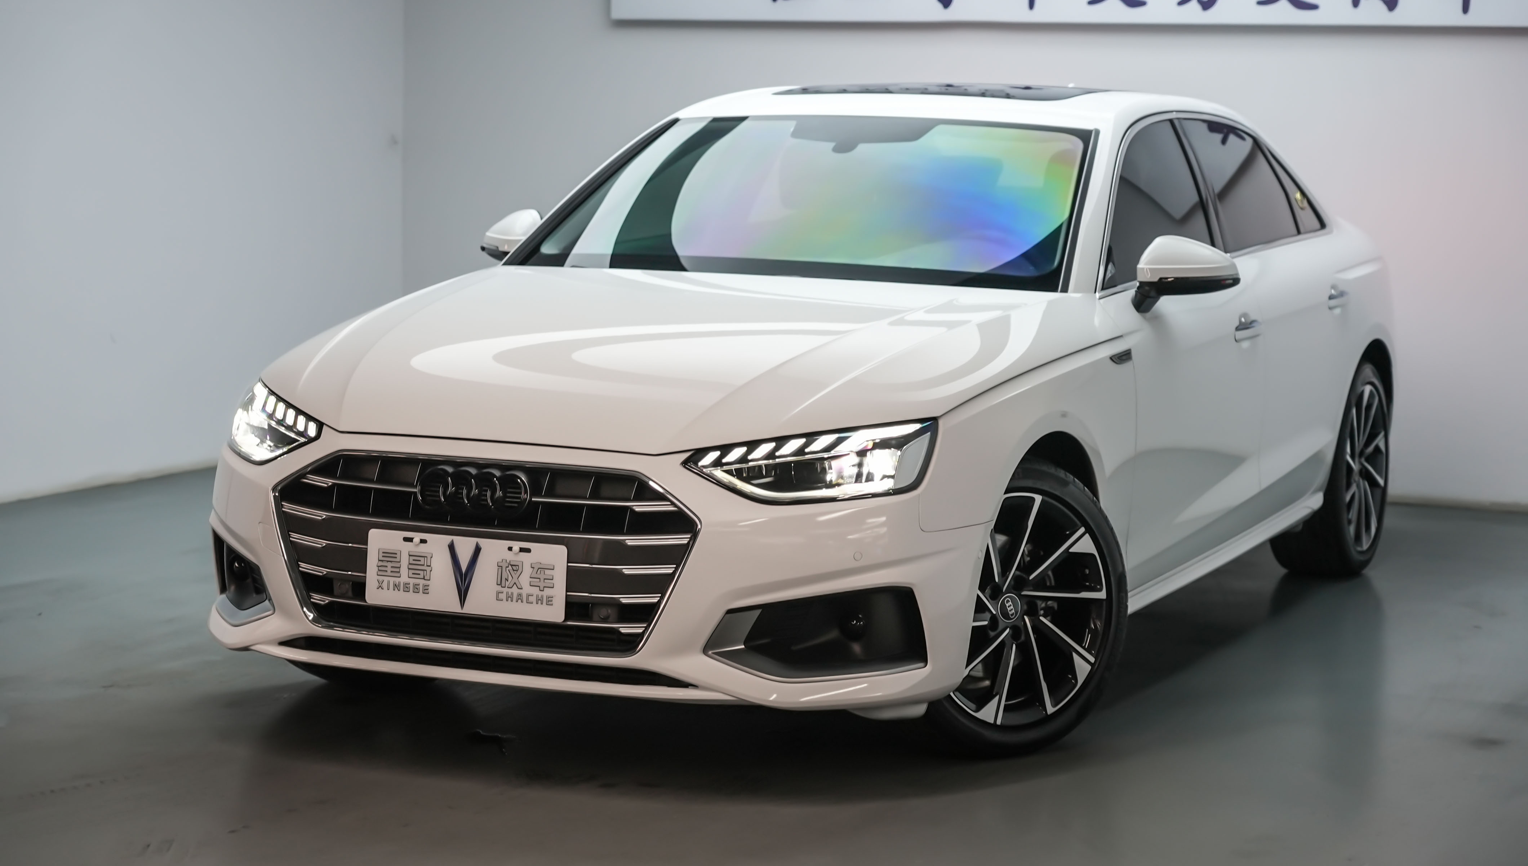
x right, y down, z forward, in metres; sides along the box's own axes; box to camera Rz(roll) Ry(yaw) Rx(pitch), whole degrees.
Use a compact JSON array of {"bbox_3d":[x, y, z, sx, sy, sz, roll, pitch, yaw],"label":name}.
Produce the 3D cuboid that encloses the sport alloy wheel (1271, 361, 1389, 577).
[{"bbox_3d":[1.677,0.101,8.861,0.245,0.650,0.655,4,6,24],"label":"sport alloy wheel"}]

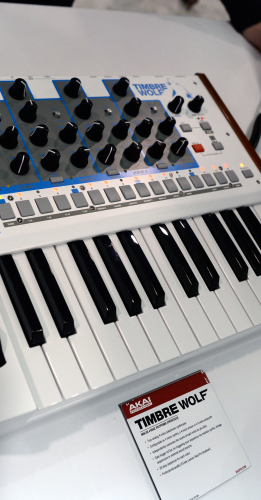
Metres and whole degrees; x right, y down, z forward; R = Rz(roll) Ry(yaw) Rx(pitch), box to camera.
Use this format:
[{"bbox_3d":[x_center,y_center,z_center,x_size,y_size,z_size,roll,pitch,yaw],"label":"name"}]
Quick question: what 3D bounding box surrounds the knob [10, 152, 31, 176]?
[{"bbox_3d":[-0.105,-0.083,0.479,0.018,0.016,0.018,-13,66,-32],"label":"knob"}]

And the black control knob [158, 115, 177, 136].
[{"bbox_3d":[0.043,-0.142,0.568,0.018,0.016,0.018,-13,67,-32],"label":"black control knob"}]

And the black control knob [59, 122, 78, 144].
[{"bbox_3d":[-0.062,-0.121,0.513,0.018,0.016,0.018,13,55,-19],"label":"black control knob"}]

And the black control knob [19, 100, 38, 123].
[{"bbox_3d":[-0.102,-0.141,0.506,0.018,0.016,0.018,-12,65,-32],"label":"black control knob"}]

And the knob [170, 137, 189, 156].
[{"bbox_3d":[0.058,-0.118,0.569,0.017,0.017,0.017,30,50,-6],"label":"knob"}]

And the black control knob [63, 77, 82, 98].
[{"bbox_3d":[-0.062,-0.180,0.552,0.018,0.017,0.018,28,51,-7],"label":"black control knob"}]

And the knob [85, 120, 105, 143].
[{"bbox_3d":[-0.035,-0.124,0.517,0.018,0.016,0.018,-13,67,-32],"label":"knob"}]

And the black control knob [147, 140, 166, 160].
[{"bbox_3d":[0.029,-0.109,0.540,0.018,0.016,0.018,-13,67,-32],"label":"black control knob"}]

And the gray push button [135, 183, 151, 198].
[{"bbox_3d":[0.013,-0.062,0.521,0.012,0.002,0.016,-13,66,-32],"label":"gray push button"}]

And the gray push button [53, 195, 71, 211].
[{"bbox_3d":[-0.063,-0.043,0.462,0.013,0.003,0.016,-13,67,-32],"label":"gray push button"}]

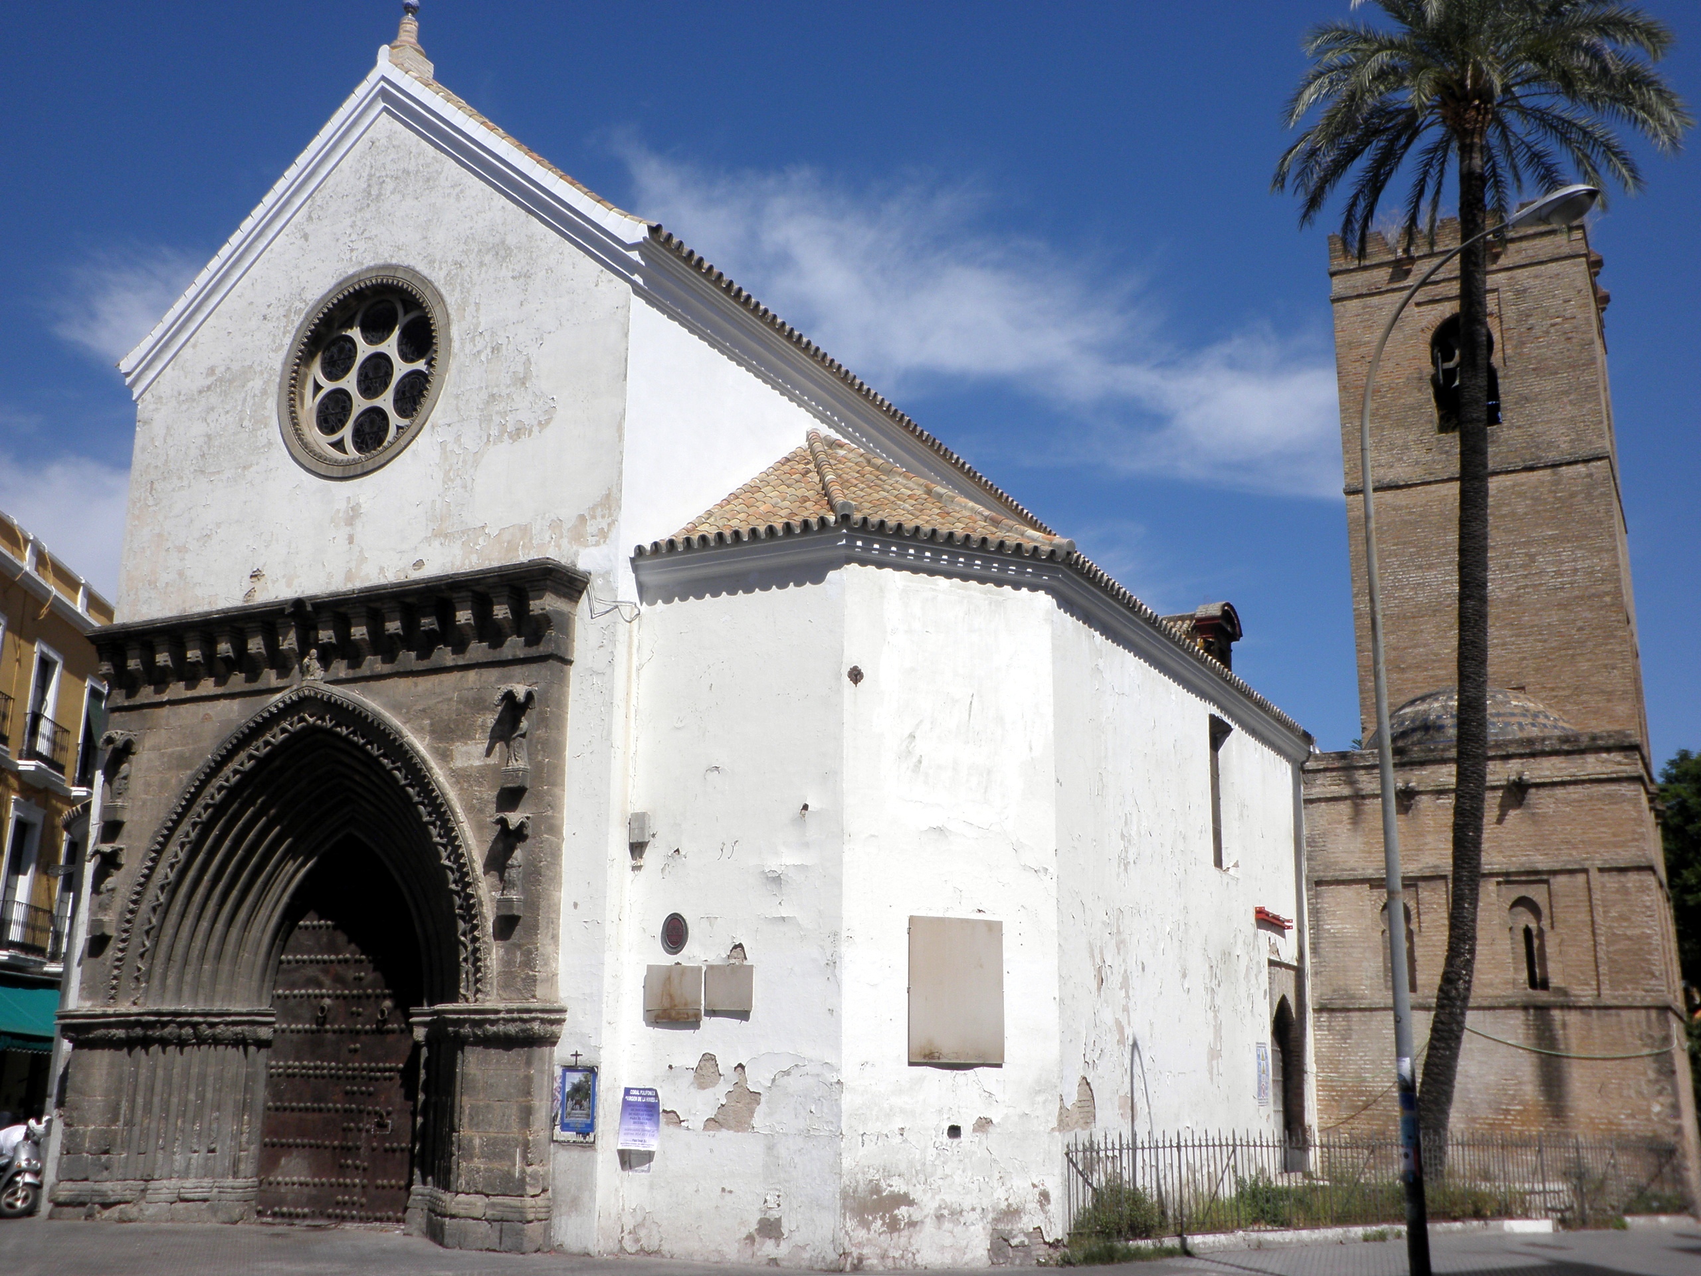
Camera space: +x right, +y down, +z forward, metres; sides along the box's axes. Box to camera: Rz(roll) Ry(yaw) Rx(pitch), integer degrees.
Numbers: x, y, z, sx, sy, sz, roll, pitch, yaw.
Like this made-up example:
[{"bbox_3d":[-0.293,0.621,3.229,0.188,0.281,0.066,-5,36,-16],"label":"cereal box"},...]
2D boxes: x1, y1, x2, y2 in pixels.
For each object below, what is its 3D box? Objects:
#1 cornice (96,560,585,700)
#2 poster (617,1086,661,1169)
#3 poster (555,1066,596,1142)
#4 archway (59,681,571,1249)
[{"bbox_3d":[-6.589,0.082,21.452,7.735,1.040,0.650,-7,-15,27],"label":"cornice"},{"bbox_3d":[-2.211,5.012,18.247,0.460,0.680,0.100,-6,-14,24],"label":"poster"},{"bbox_3d":[-2.911,4.936,18.722,0.530,0.780,0.040,-7,-15,27],"label":"poster"},{"bbox_3d":[-6.293,3.765,21.208,7.605,6.435,1.300,-7,-15,27],"label":"archway"}]

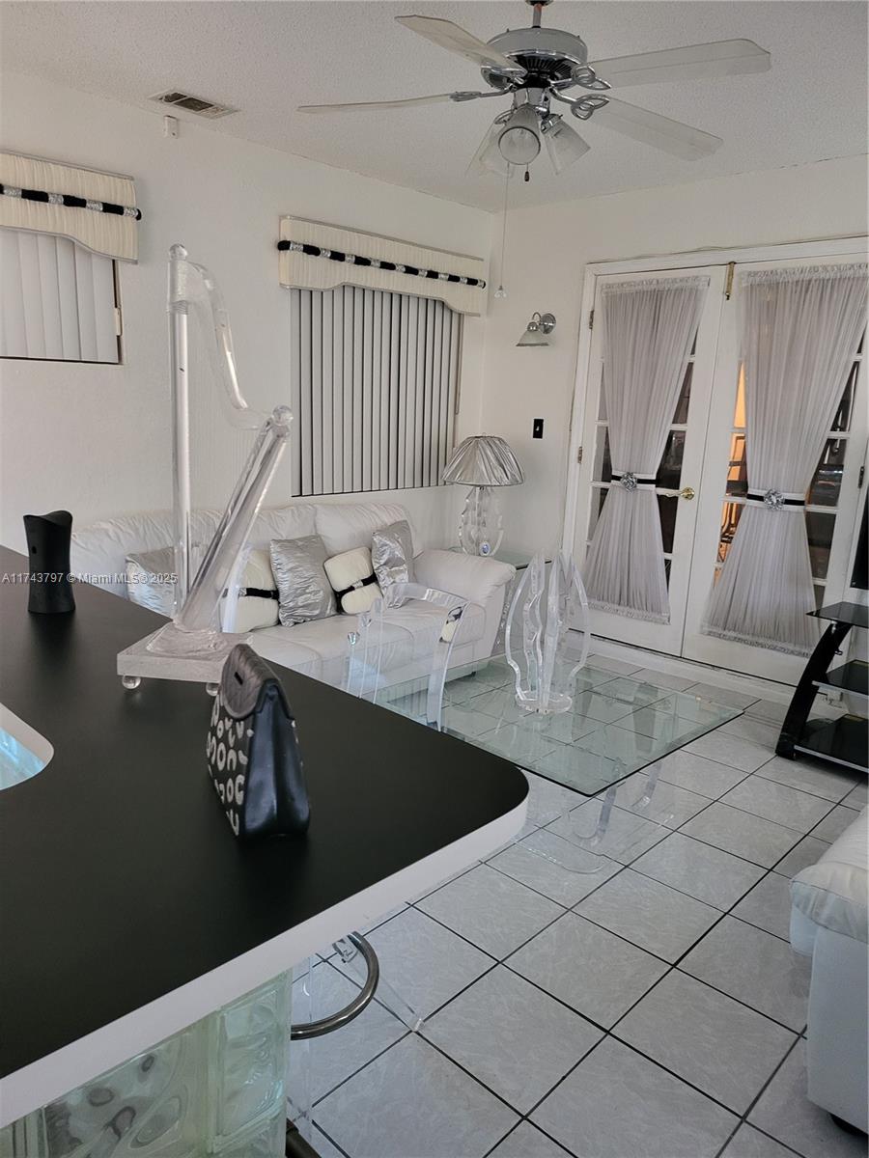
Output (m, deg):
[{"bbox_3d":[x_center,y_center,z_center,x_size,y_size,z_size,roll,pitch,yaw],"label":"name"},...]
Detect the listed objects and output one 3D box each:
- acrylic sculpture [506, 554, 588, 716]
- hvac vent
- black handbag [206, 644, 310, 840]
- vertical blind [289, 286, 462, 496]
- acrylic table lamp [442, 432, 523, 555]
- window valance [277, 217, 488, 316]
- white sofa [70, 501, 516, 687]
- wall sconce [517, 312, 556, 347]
[{"bbox_3d":[0.396,0.187,2.796,0.290,0.520,0.290,14,17,41],"label":"acrylic sculpture"},{"bbox_3d":[-0.984,-1.936,3.296,0.185,0.025,0.290,14,17,41],"label":"hvac vent"},{"bbox_3d":[-0.234,0.191,1.062,0.088,0.200,0.225,-3,14,-24],"label":"black handbag"},{"bbox_3d":[-0.311,-1.078,4.572,0.070,1.148,1.264,14,17,41],"label":"vertical blind"},{"bbox_3d":[0.297,-0.480,4.737,0.475,0.735,0.475,3,13,-1],"label":"acrylic table lamp"},{"bbox_3d":[-0.232,-1.667,4.390,0.100,0.321,1.490,14,17,41],"label":"window valance"},{"bbox_3d":[-0.636,0.163,3.761,0.956,0.880,2.161,14,17,41],"label":"white sofa"},{"bbox_3d":[0.591,-1.456,4.677,0.190,0.200,0.230,14,17,41],"label":"wall sconce"}]

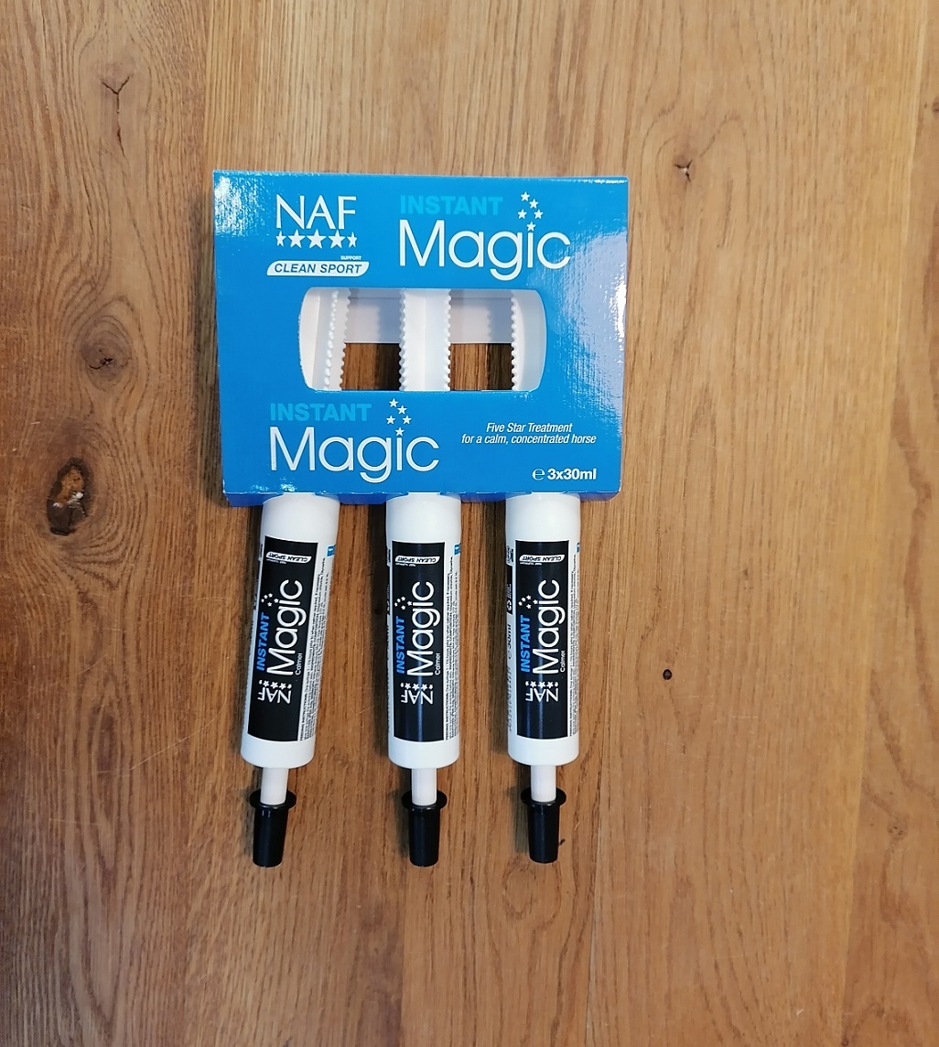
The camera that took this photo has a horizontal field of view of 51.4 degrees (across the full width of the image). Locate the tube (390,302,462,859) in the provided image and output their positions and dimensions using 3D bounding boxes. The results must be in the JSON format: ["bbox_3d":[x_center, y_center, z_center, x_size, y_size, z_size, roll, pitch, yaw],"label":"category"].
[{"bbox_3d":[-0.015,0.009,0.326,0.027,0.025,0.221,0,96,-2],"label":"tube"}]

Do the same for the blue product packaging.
[{"bbox_3d":[-0.015,-0.059,0.320,0.127,0.028,0.101,0,97,-2],"label":"blue product packaging"}]

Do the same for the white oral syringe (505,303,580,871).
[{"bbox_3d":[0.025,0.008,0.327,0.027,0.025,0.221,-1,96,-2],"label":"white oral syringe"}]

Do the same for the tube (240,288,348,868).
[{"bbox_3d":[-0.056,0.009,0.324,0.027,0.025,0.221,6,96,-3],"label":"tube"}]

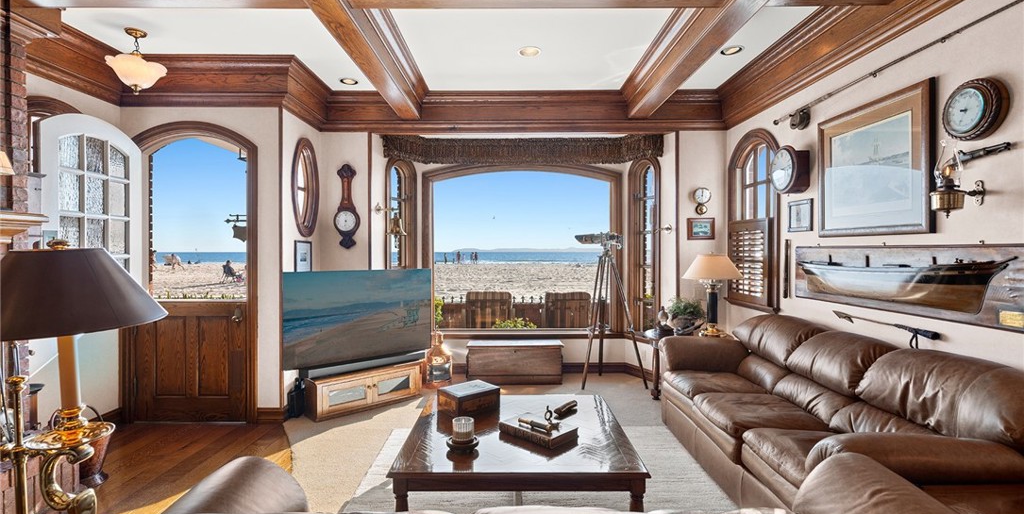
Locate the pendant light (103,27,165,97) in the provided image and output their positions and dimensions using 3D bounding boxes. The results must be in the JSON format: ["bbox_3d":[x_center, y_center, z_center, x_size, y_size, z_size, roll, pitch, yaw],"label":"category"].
[{"bbox_3d":[-2.617,-1.352,3.378,0.346,0.431,0.346,0,1,0],"label":"pendant light"}]

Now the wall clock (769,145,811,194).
[{"bbox_3d":[2.100,-0.664,3.666,0.118,0.354,0.348,0,1,0],"label":"wall clock"}]

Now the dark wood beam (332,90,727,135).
[{"bbox_3d":[0.128,-1.422,4.714,4.053,0.332,0.220,0,1,0],"label":"dark wood beam"}]

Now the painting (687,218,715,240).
[{"bbox_3d":[1.891,-0.276,4.824,0.281,0.223,0.035,0,1,0],"label":"painting"}]

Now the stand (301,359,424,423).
[{"bbox_3d":[-1.362,1.196,4.473,0.300,0.325,1.050,1,1,44],"label":"stand"}]

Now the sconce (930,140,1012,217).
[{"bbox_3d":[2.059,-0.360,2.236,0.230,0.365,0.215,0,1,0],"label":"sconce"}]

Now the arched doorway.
[{"bbox_3d":[-2.689,0.135,4.051,1.119,2.513,0.160,0,1,0],"label":"arched doorway"}]

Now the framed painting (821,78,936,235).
[{"bbox_3d":[2.150,-0.524,2.930,0.038,0.800,0.900,0,1,0],"label":"framed painting"}]

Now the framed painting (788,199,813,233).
[{"bbox_3d":[2.154,-0.296,3.623,0.022,0.235,0.275,0,1,0],"label":"framed painting"}]

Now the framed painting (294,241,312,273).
[{"bbox_3d":[-1.907,0.029,4.427,0.022,0.370,0.330,0,1,0],"label":"framed painting"}]

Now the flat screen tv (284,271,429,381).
[{"bbox_3d":[-1.412,0.548,4.602,1.450,0.840,0.070,-1,1,-41],"label":"flat screen tv"}]

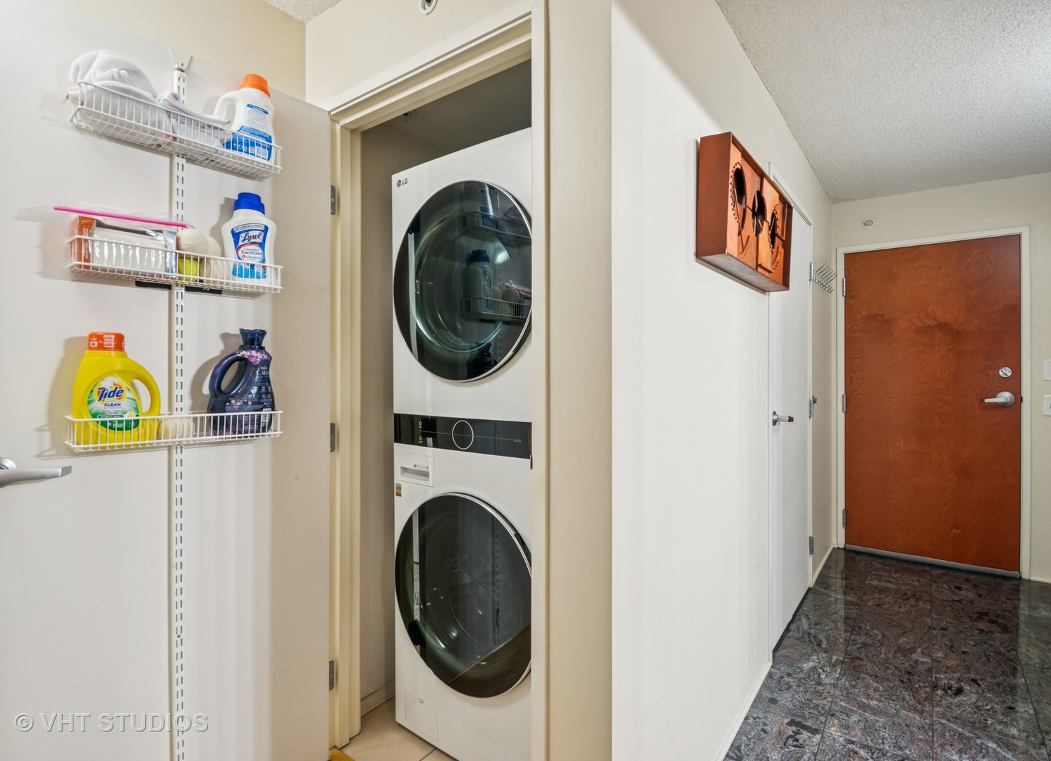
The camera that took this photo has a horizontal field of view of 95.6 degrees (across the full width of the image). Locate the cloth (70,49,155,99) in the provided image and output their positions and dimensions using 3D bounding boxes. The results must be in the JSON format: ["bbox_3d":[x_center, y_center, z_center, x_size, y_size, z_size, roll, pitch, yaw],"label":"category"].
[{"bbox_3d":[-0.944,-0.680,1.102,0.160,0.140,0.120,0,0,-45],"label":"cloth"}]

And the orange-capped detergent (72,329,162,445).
[{"bbox_3d":[-0.945,0.018,1.105,0.158,0.258,0.100,0,0,-45],"label":"orange-capped detergent"}]

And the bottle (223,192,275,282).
[{"bbox_3d":[-0.752,-0.392,1.298,0.122,0.238,0.080,0,0,-33],"label":"bottle"}]

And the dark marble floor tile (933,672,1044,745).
[{"bbox_3d":[1.669,1.185,1.738,0.296,0.010,0.302,0,0,40],"label":"dark marble floor tile"}]

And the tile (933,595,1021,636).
[{"bbox_3d":[2.251,1.185,2.414,0.296,0.010,0.302,0,0,40],"label":"tile"}]

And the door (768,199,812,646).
[{"bbox_3d":[1.309,0.145,2.385,0.045,2.040,0.885,0,0,40],"label":"door"}]

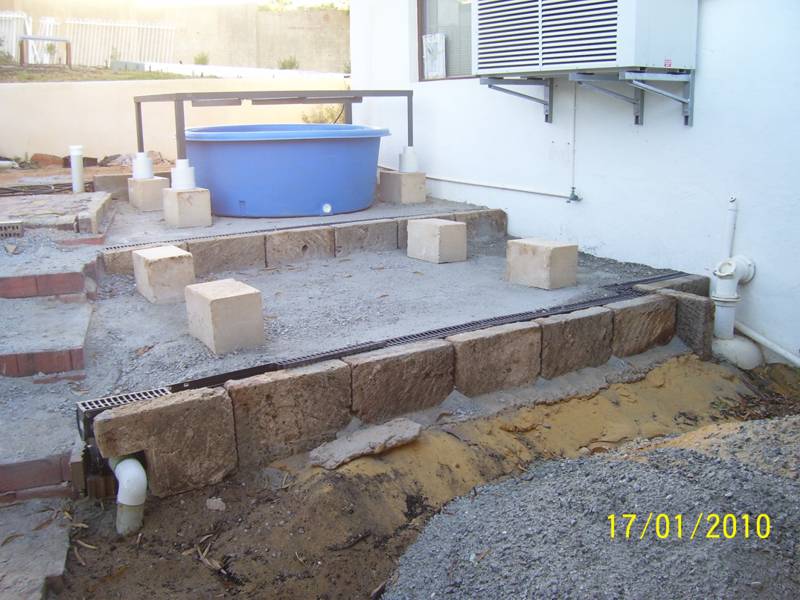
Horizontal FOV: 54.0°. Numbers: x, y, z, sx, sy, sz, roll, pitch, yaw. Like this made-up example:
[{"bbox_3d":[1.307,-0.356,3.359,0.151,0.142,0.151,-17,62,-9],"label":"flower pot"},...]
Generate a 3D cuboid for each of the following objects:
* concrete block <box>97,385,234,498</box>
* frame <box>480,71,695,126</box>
[{"bbox_3d":[-0.846,0.527,2.871,0.485,0.340,0.105,-10,16,-31],"label":"concrete block"},{"bbox_3d":[1.116,-1.238,4.874,0.610,0.315,1.240,-10,17,-31],"label":"frame"}]

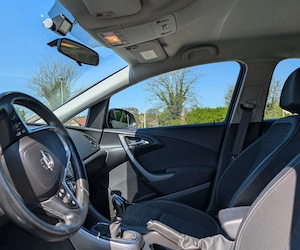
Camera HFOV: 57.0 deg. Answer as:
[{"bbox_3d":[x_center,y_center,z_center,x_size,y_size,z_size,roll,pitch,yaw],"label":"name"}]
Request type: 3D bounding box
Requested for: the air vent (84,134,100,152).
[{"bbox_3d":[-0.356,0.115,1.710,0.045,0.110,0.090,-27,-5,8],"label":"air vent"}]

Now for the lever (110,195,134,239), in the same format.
[{"bbox_3d":[-0.103,0.331,1.000,0.075,0.150,0.065,-1,-1,9],"label":"lever"}]

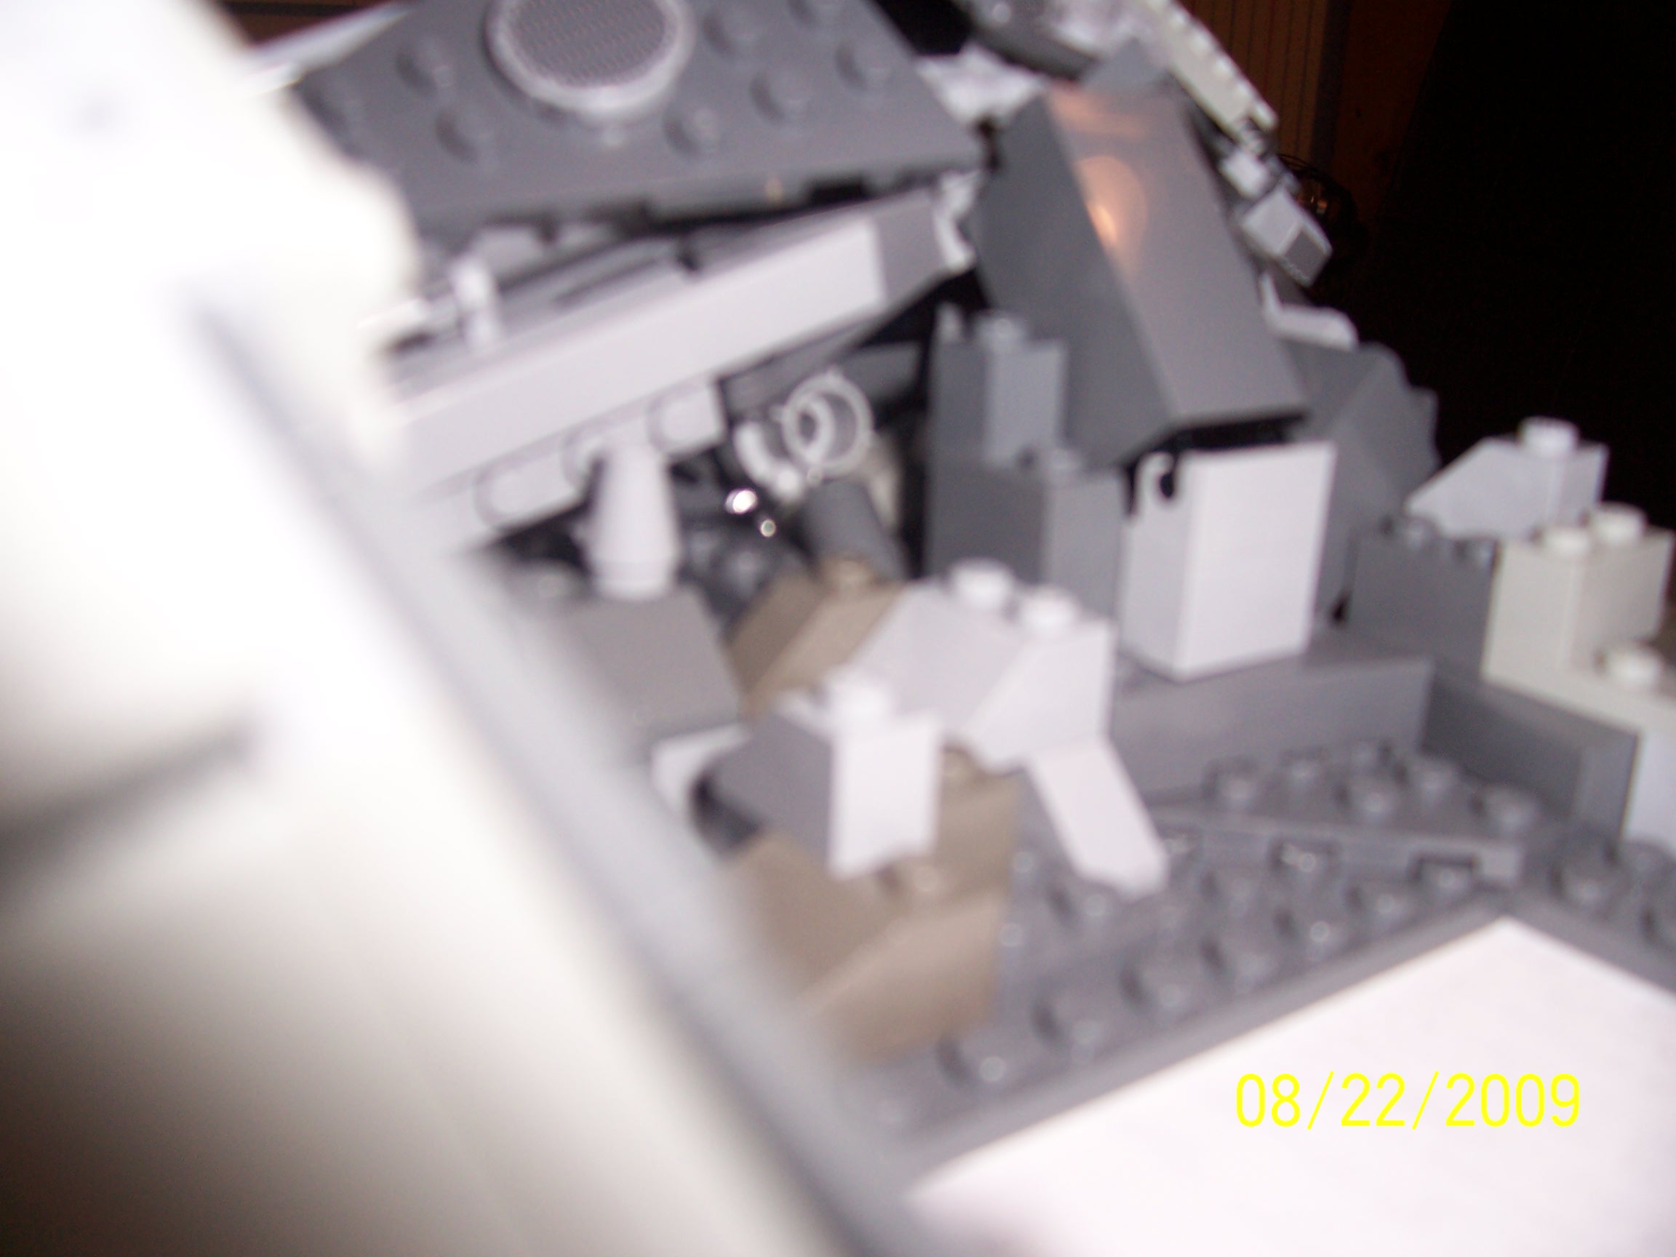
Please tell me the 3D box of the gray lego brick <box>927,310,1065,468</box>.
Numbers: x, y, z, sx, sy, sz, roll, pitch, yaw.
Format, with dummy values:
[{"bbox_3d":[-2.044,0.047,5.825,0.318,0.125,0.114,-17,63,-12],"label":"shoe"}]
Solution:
[{"bbox_3d":[0.014,-0.021,0.143,0.008,0.011,0.008,-12,23,-33],"label":"gray lego brick"}]

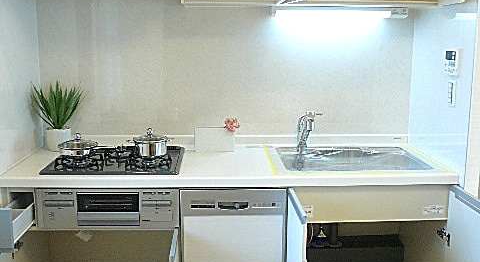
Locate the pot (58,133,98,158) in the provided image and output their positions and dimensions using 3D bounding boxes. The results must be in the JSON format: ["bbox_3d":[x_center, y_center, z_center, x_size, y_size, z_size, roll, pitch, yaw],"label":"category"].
[{"bbox_3d":[-0.737,0.056,2.367,0.190,0.090,0.190,0,10,-3],"label":"pot"}]

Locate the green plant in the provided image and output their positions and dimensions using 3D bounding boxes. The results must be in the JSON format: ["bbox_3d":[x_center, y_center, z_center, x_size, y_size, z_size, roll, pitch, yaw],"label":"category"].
[{"bbox_3d":[-0.909,-0.120,2.592,0.270,0.250,0.250,0,10,-3],"label":"green plant"}]

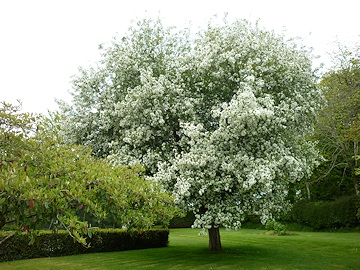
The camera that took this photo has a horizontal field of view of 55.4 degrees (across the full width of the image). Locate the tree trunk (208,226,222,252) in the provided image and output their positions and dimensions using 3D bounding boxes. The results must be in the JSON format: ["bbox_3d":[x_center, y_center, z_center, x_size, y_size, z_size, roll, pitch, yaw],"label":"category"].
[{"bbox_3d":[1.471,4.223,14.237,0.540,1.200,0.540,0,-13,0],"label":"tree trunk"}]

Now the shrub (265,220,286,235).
[{"bbox_3d":[6.817,6.603,24.626,1.550,1.100,1.500,0,-13,0],"label":"shrub"}]

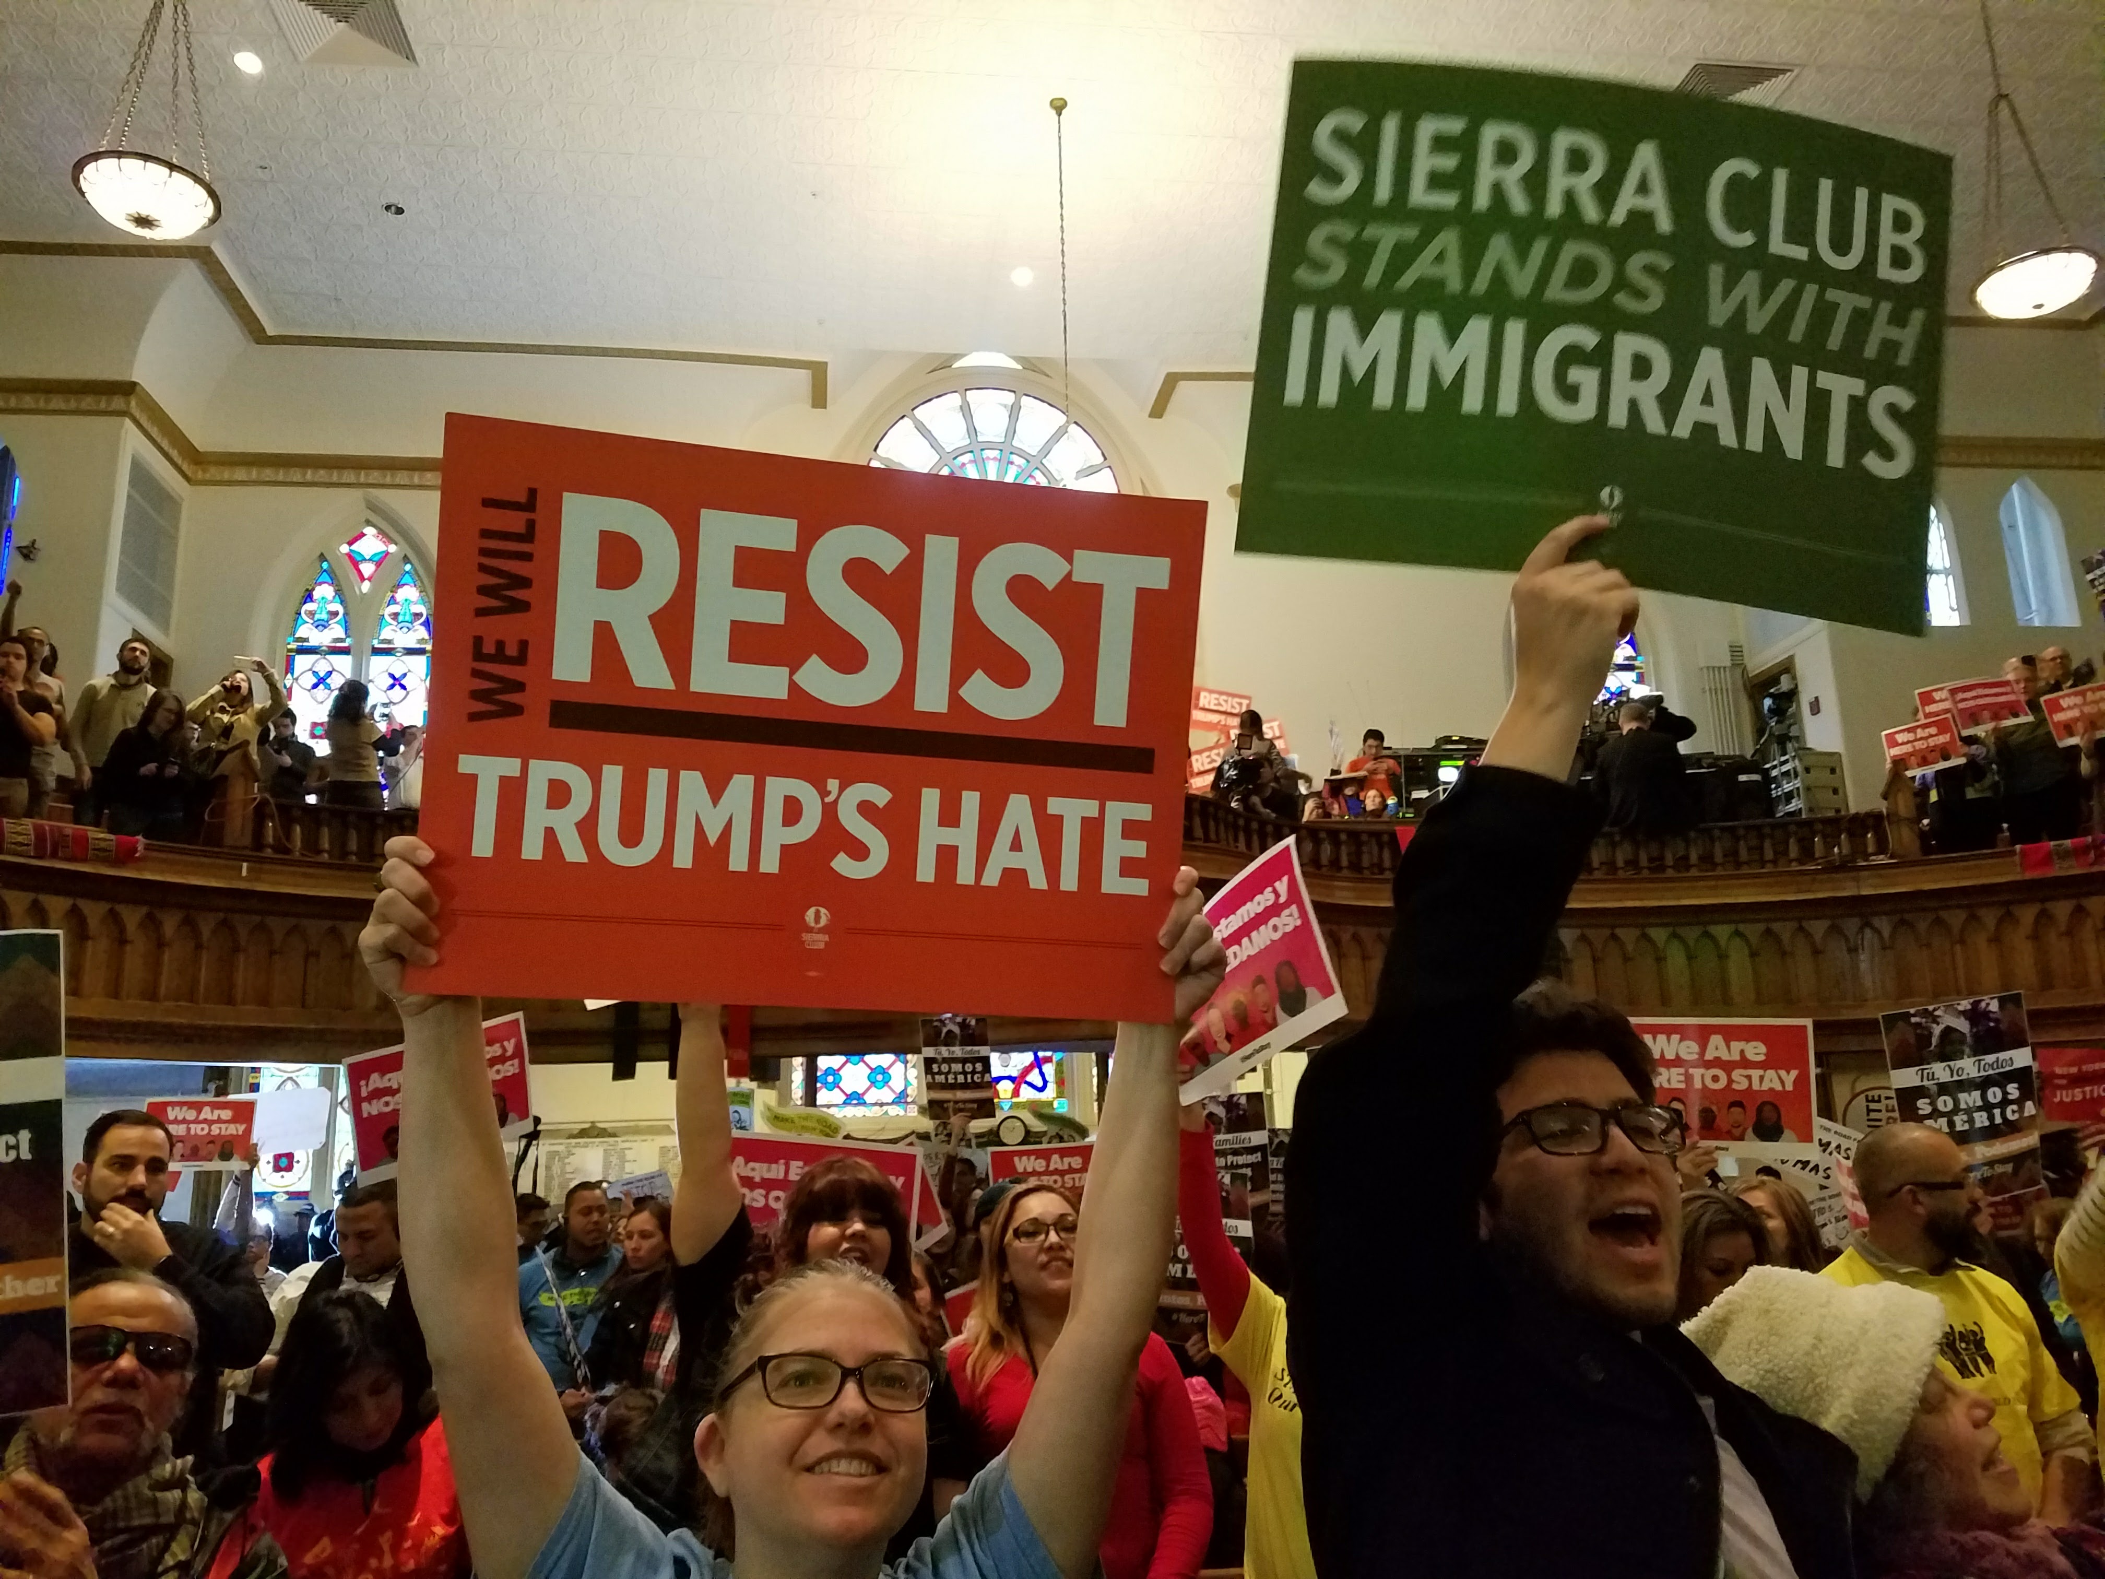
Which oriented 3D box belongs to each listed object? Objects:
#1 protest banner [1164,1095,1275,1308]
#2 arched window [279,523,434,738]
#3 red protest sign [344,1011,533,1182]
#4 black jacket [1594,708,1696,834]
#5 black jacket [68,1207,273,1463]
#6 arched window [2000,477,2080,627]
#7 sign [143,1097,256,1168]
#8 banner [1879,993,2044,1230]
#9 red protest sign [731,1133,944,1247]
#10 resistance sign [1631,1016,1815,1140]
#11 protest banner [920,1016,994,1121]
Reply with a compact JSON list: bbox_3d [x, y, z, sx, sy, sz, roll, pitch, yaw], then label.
[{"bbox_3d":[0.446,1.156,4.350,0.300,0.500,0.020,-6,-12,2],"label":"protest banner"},{"bbox_3d":[-6.661,-1.290,15.238,1.380,2.750,0.200,0,-13,-7],"label":"arched window"},{"bbox_3d":[-1.450,0.730,3.761,0.020,0.288,0.440,0,8,45],"label":"red protest sign"},{"bbox_3d":[3.712,-0.057,9.900,0.600,0.820,0.400,-5,-13,14],"label":"black jacket"},{"bbox_3d":[-1.778,1.156,3.100,0.540,0.700,0.360,6,-15,-31],"label":"black jacket"},{"bbox_3d":[7.165,-1.740,11.500,0.490,1.150,0.200,0,-13,-6],"label":"arched window"},{"bbox_3d":[-3.537,1.431,6.544,0.440,0.288,0.020,2,-14,-7],"label":"sign"},{"bbox_3d":[2.030,0.690,3.520,0.288,0.440,0.020,-9,5,10],"label":"banner"},{"bbox_3d":[-0.498,0.861,3.220,0.440,0.288,0.020,5,-15,0],"label":"red protest sign"},{"bbox_3d":[1.382,0.628,3.336,0.440,0.288,0.020,0,-10,5],"label":"resistance sign"},{"bbox_3d":[-0.406,1.214,6.880,0.285,0.440,0.020,-1,-17,-11],"label":"protest banner"}]

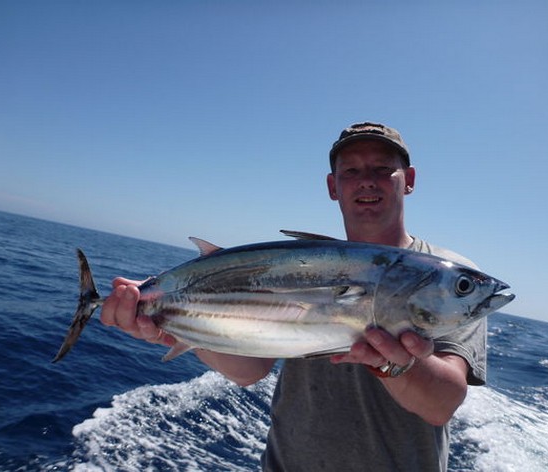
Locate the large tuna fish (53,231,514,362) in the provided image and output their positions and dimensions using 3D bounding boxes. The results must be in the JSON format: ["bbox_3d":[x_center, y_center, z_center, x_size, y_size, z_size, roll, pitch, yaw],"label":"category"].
[{"bbox_3d":[-0.012,0.077,0.650,0.595,0.165,0.100,-2,-10,11],"label":"large tuna fish"}]

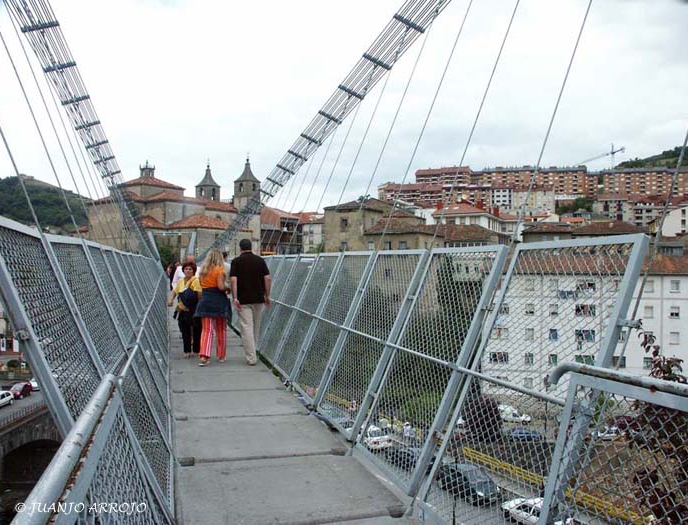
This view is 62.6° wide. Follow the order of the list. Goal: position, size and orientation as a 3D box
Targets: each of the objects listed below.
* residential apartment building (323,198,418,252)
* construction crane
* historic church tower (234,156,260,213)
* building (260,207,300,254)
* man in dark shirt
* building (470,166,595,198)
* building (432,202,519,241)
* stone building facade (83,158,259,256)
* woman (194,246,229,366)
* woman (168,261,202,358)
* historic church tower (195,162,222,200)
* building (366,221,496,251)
[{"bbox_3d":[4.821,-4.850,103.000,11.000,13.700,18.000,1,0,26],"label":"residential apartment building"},{"bbox_3d":[197.064,-74.000,435.000,4.000,32.000,66.000,1,0,-5],"label":"construction crane"},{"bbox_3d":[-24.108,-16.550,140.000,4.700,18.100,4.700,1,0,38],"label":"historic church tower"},{"bbox_3d":[-15.477,-6.000,138.000,9.500,14.000,12.000,1,0,-3],"label":"building"},{"bbox_3d":[-1.320,0.555,7.950,0.580,1.769,0.420,1,0,-16],"label":"man in dark shirt"},{"bbox_3d":[124.845,-53.250,375.000,79.000,20.500,15.000,1,0,12],"label":"building"},{"bbox_3d":[31.358,-7.850,134.000,16.000,12.700,16.000,1,0,25],"label":"building"},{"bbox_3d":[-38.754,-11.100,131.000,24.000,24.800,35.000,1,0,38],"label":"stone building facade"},{"bbox_3d":[-1.860,0.625,7.950,0.470,1.629,0.420,1,0,-13],"label":"woman"},{"bbox_3d":[-2.456,0.742,8.800,0.520,1.500,0.380,1,0,-14],"label":"woman"},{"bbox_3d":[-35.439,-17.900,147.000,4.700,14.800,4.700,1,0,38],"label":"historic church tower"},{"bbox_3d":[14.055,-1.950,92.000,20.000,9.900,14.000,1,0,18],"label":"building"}]

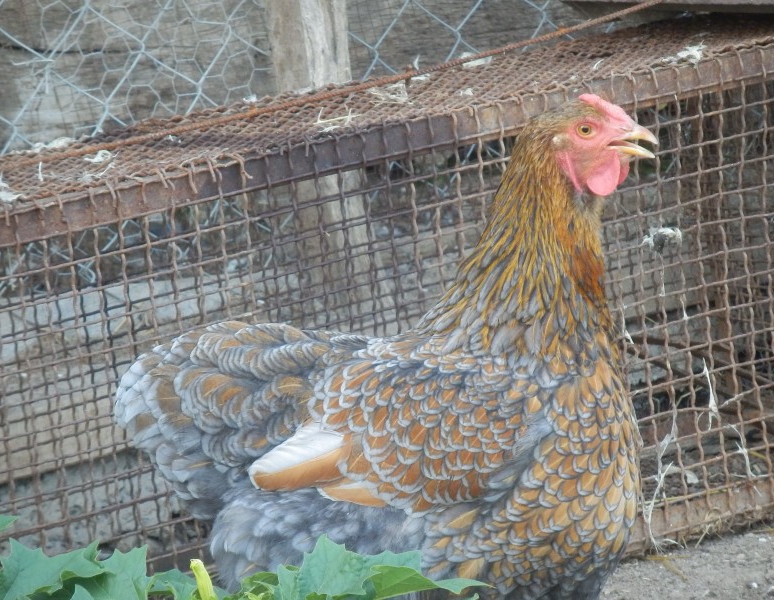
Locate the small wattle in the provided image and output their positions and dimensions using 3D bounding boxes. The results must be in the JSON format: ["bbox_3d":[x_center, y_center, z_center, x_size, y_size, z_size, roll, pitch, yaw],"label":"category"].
[{"bbox_3d":[0.154,-0.086,4.300,0.025,0.027,0.022,4,16,19],"label":"small wattle"}]

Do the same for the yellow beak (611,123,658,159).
[{"bbox_3d":[0.172,-0.111,4.297,0.031,0.024,0.019,4,16,19],"label":"yellow beak"}]

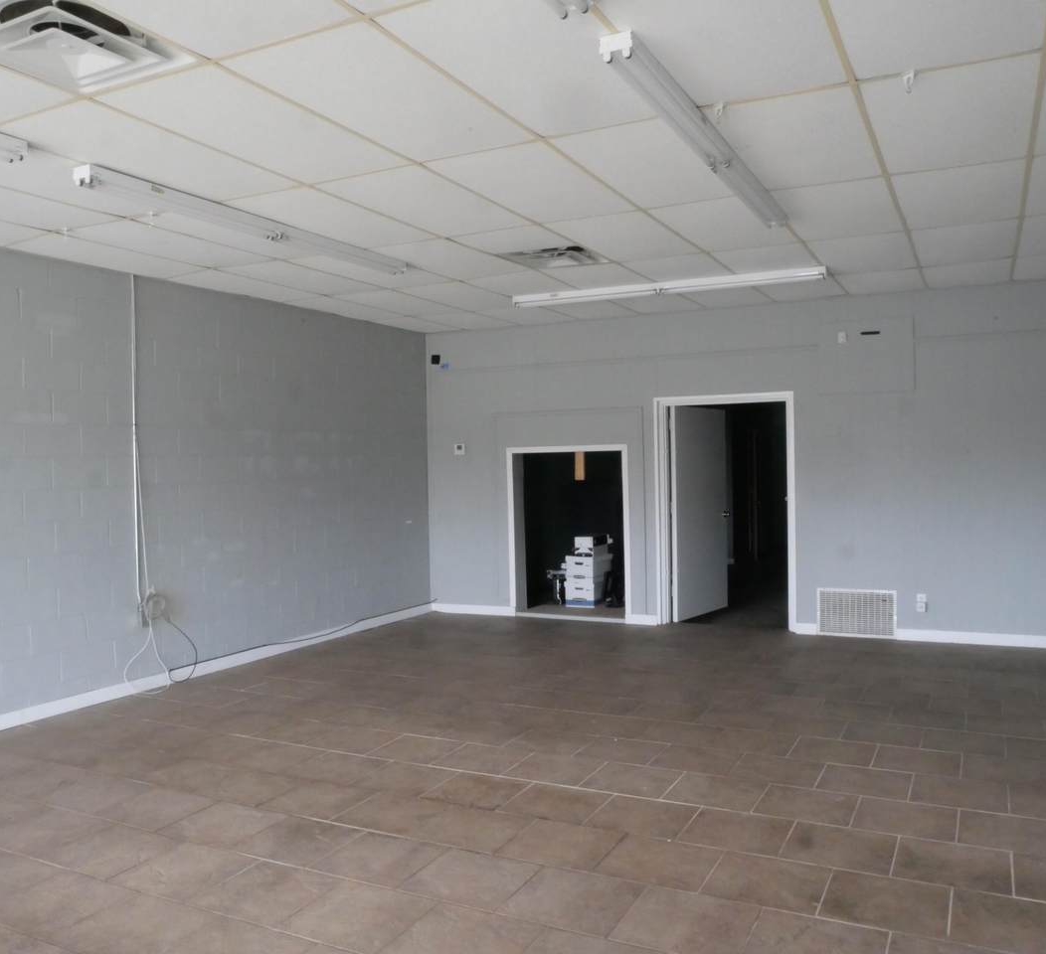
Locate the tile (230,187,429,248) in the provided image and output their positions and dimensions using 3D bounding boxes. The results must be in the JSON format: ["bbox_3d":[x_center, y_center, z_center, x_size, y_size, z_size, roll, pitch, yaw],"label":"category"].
[{"bbox_3d":[-1.009,-1.407,4.823,0.605,0.024,1.215,0,2,27],"label":"tile"}]

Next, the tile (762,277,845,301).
[{"bbox_3d":[2.243,-1.525,7.112,0.600,0.020,1.030,0,2,27],"label":"tile"}]

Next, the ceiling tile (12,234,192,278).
[{"bbox_3d":[-2.619,-1.407,5.638,0.570,0.024,1.210,0,2,27],"label":"ceiling tile"}]

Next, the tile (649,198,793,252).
[{"bbox_3d":[1.189,-1.449,5.082,0.605,0.024,1.215,0,2,27],"label":"tile"}]

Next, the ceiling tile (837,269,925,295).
[{"bbox_3d":[2.793,-1.526,6.866,0.600,0.020,1.030,0,2,27],"label":"ceiling tile"}]

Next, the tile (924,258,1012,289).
[{"bbox_3d":[3.331,-1.532,6.612,0.600,0.024,1.030,0,2,27],"label":"tile"}]

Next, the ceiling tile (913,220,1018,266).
[{"bbox_3d":[2.833,-1.492,5.654,0.600,0.020,1.200,0,2,27],"label":"ceiling tile"}]

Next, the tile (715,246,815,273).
[{"bbox_3d":[1.777,-1.510,6.263,0.611,0.020,1.212,-1,1,26],"label":"tile"}]

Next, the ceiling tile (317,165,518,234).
[{"bbox_3d":[-0.461,-1.407,4.546,0.605,0.024,1.215,0,2,27],"label":"ceiling tile"}]

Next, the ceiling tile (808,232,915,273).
[{"bbox_3d":[2.334,-1.517,6.011,0.611,0.020,1.212,-1,1,26],"label":"ceiling tile"}]

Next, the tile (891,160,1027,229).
[{"bbox_3d":[2.277,-1.455,4.586,0.600,0.020,1.200,0,2,27],"label":"tile"}]

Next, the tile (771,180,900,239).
[{"bbox_3d":[1.729,-1.450,4.820,0.600,0.024,1.215,0,2,27],"label":"tile"}]

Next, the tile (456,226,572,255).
[{"bbox_3d":[-0.042,-1.445,5.384,0.600,0.020,0.590,0,2,27],"label":"tile"}]

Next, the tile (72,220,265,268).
[{"bbox_3d":[-2.126,-1.416,5.388,0.600,0.020,1.200,0,2,27],"label":"tile"}]

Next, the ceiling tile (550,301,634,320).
[{"bbox_3d":[0.608,-1.518,7.967,0.611,0.020,0.938,-1,1,26],"label":"ceiling tile"}]

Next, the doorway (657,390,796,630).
[{"bbox_3d":[1.841,0.324,8.045,1.248,2.113,0.160,-1,1,24],"label":"doorway"}]

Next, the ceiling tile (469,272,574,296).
[{"bbox_3d":[0.107,-1.489,7.016,0.611,0.020,1.212,-1,1,26],"label":"ceiling tile"}]

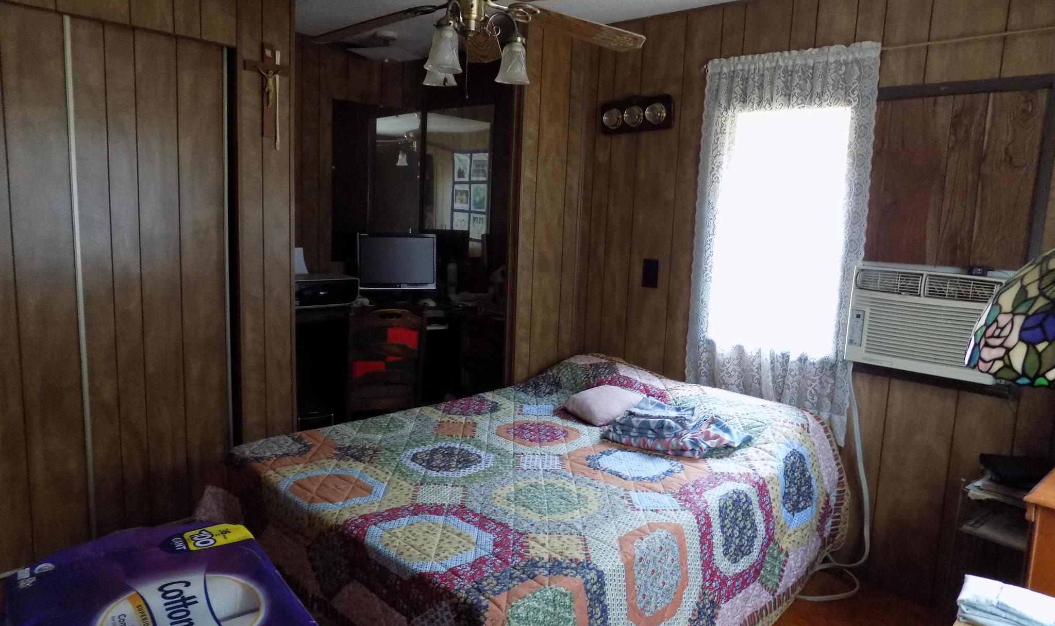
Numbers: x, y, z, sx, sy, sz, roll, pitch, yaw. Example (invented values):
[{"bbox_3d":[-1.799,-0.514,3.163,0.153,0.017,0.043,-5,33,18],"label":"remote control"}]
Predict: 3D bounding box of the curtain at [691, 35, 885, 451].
[{"bbox_3d":[1.012,-0.276,2.864,0.693,1.501,0.080,10,11,43],"label":"curtain"}]

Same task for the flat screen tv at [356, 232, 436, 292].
[{"bbox_3d":[-0.764,-0.303,4.114,0.450,0.325,0.070,0,9,-16],"label":"flat screen tv"}]

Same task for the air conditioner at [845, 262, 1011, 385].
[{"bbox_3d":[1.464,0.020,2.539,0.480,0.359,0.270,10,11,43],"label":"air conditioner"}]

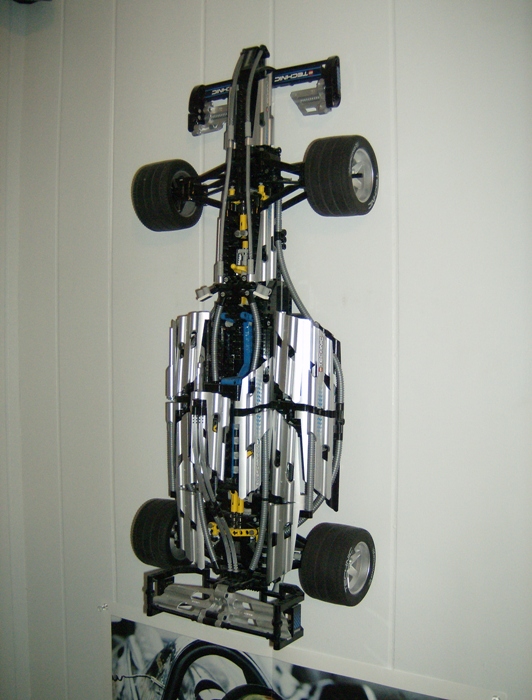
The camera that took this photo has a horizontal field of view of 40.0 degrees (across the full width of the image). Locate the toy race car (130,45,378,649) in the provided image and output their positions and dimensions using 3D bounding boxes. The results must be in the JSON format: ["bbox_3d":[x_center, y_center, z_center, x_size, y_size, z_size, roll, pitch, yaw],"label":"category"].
[{"bbox_3d":[-0.037,-0.024,0.828,0.295,0.664,0.144,1,2,31],"label":"toy race car"}]

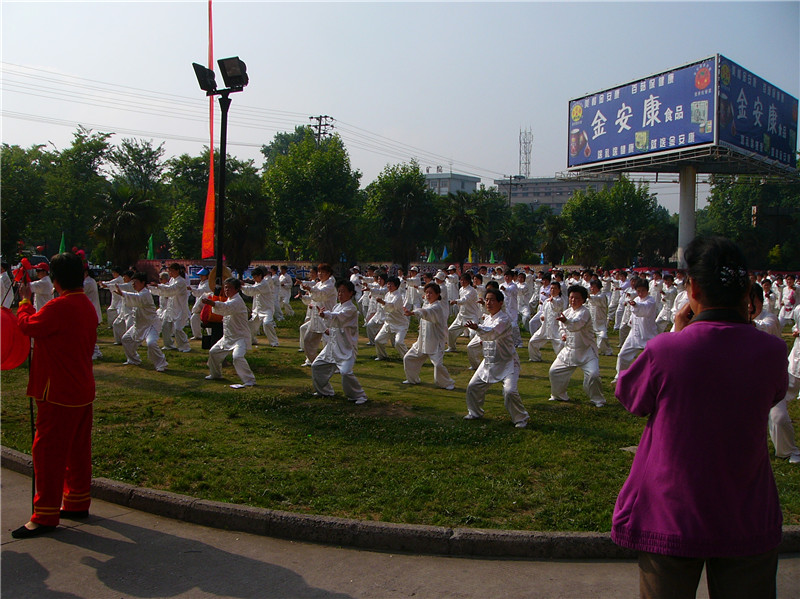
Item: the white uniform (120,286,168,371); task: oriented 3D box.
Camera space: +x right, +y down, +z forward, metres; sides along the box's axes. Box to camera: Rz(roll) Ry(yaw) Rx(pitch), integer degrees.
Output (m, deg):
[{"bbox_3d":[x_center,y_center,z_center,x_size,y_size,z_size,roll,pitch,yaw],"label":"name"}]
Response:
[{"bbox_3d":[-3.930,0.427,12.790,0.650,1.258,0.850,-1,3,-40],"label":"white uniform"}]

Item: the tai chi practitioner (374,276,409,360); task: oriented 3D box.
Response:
[{"bbox_3d":[-0.116,0.322,12.900,0.620,1.330,0.560,0,2,-24],"label":"tai chi practitioner"}]

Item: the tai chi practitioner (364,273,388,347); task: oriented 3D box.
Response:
[{"bbox_3d":[-0.344,0.182,14.673,0.680,1.317,0.570,0,3,-25],"label":"tai chi practitioner"}]

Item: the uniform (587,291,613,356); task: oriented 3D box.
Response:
[{"bbox_3d":[3.462,0.418,14.500,0.550,1.110,0.560,0,2,-28],"label":"uniform"}]

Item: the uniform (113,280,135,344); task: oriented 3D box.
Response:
[{"bbox_3d":[-5.235,0.247,15.800,0.660,1.216,0.620,-1,3,-38],"label":"uniform"}]

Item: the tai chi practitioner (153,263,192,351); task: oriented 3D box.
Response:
[{"bbox_3d":[-4.114,0.140,14.971,0.750,1.595,0.750,-1,3,-35],"label":"tai chi practitioner"}]

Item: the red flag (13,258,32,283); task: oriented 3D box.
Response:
[{"bbox_3d":[-2.293,-0.176,5.050,0.130,0.146,0.080,1,2,0],"label":"red flag"}]

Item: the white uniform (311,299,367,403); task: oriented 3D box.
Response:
[{"bbox_3d":[-0.682,0.545,9.223,0.640,1.103,0.570,0,3,-28],"label":"white uniform"}]

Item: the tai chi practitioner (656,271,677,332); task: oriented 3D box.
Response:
[{"bbox_3d":[5.545,0.201,17.300,0.580,1.400,0.550,0,2,-28],"label":"tai chi practitioner"}]

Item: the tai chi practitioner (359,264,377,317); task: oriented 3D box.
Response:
[{"bbox_3d":[-1.012,-0.283,26.300,0.600,1.600,0.520,0,2,-22],"label":"tai chi practitioner"}]

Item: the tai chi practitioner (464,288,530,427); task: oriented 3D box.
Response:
[{"bbox_3d":[0.945,0.541,8.062,0.630,1.296,0.700,-2,4,-45],"label":"tai chi practitioner"}]

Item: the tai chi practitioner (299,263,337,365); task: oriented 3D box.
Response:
[{"bbox_3d":[-1.171,0.233,12.100,0.720,1.528,0.660,-1,3,-38],"label":"tai chi practitioner"}]

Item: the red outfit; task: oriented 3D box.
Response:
[{"bbox_3d":[-2.010,0.620,4.880,0.460,1.320,0.470,1,2,15],"label":"red outfit"}]

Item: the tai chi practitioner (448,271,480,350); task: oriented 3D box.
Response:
[{"bbox_3d":[1.214,0.245,15.654,0.750,1.507,0.750,-1,3,-31],"label":"tai chi practitioner"}]

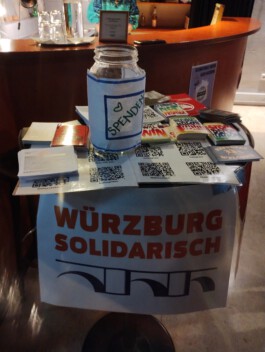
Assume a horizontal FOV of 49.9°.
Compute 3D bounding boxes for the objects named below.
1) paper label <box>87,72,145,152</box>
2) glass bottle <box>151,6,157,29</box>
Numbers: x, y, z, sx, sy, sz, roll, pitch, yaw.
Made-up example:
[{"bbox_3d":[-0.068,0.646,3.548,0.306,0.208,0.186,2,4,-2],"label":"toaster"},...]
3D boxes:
[{"bbox_3d":[-0.035,-0.146,0.625,0.120,0.155,0.118,1,32,-1],"label":"paper label"},{"bbox_3d":[0.275,-2.018,3.640,0.064,0.244,0.064,4,32,3],"label":"glass bottle"}]

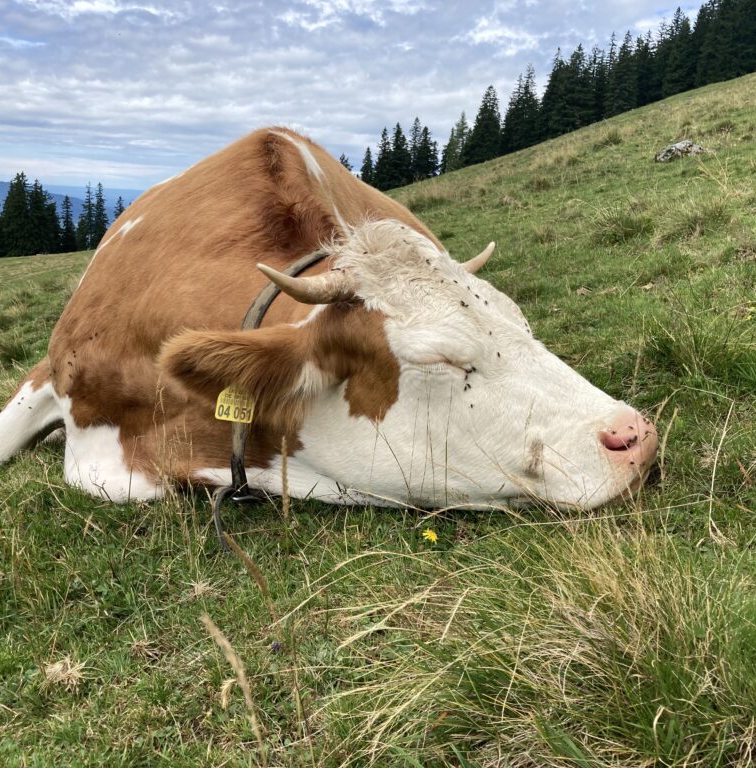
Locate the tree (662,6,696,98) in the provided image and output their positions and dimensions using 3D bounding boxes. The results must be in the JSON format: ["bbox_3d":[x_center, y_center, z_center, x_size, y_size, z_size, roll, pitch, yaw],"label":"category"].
[{"bbox_3d":[62.400,-68.626,172.000,6.812,17.367,6.812,3,13,0],"label":"tree"}]

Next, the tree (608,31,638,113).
[{"bbox_3d":[52.758,-66.411,178.000,5.873,17.059,5.873,3,13,0],"label":"tree"}]

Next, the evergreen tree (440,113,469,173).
[{"bbox_3d":[18.656,-58.713,202.000,6.549,14.316,6.549,3,13,0],"label":"evergreen tree"}]

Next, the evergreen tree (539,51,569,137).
[{"bbox_3d":[38.986,-64.196,184.000,6.149,18.571,6.149,3,13,0],"label":"evergreen tree"}]

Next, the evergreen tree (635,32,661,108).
[{"bbox_3d":[29.881,-34.613,92.000,2.743,7.270,2.743,3,13,0],"label":"evergreen tree"}]

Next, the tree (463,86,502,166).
[{"bbox_3d":[23.718,-58.348,188.000,8.699,17.397,8.699,3,13,0],"label":"tree"}]

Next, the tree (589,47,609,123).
[{"bbox_3d":[48.982,-66.220,184.000,4.000,16.422,4.000,3,13,0],"label":"tree"}]

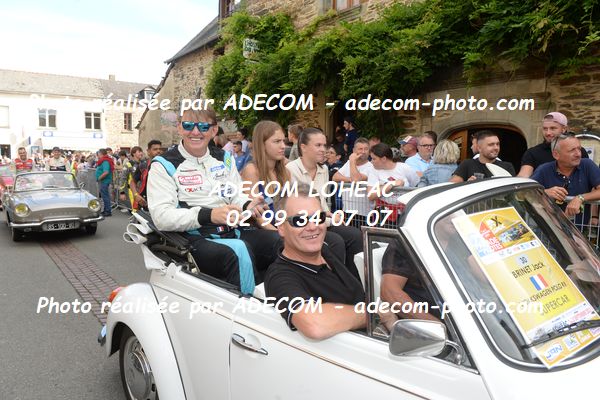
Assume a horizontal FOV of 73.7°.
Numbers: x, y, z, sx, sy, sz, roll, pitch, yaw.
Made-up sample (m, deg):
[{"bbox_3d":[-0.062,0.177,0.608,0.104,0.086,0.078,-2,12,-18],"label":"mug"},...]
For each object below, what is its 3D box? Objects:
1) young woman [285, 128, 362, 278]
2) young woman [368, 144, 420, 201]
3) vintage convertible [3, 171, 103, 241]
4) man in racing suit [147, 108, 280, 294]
[{"bbox_3d":[0.160,0.097,2.649,0.470,1.170,0.700,-7,9,-45],"label":"young woman"},{"bbox_3d":[0.910,0.233,3.934,0.480,1.560,0.460,4,8,33],"label":"young woman"},{"bbox_3d":[-5.740,0.012,9.060,1.580,1.280,4.220,-5,7,-38],"label":"vintage convertible"},{"bbox_3d":[-0.490,0.117,2.179,0.580,1.230,0.740,-5,8,-38],"label":"man in racing suit"}]

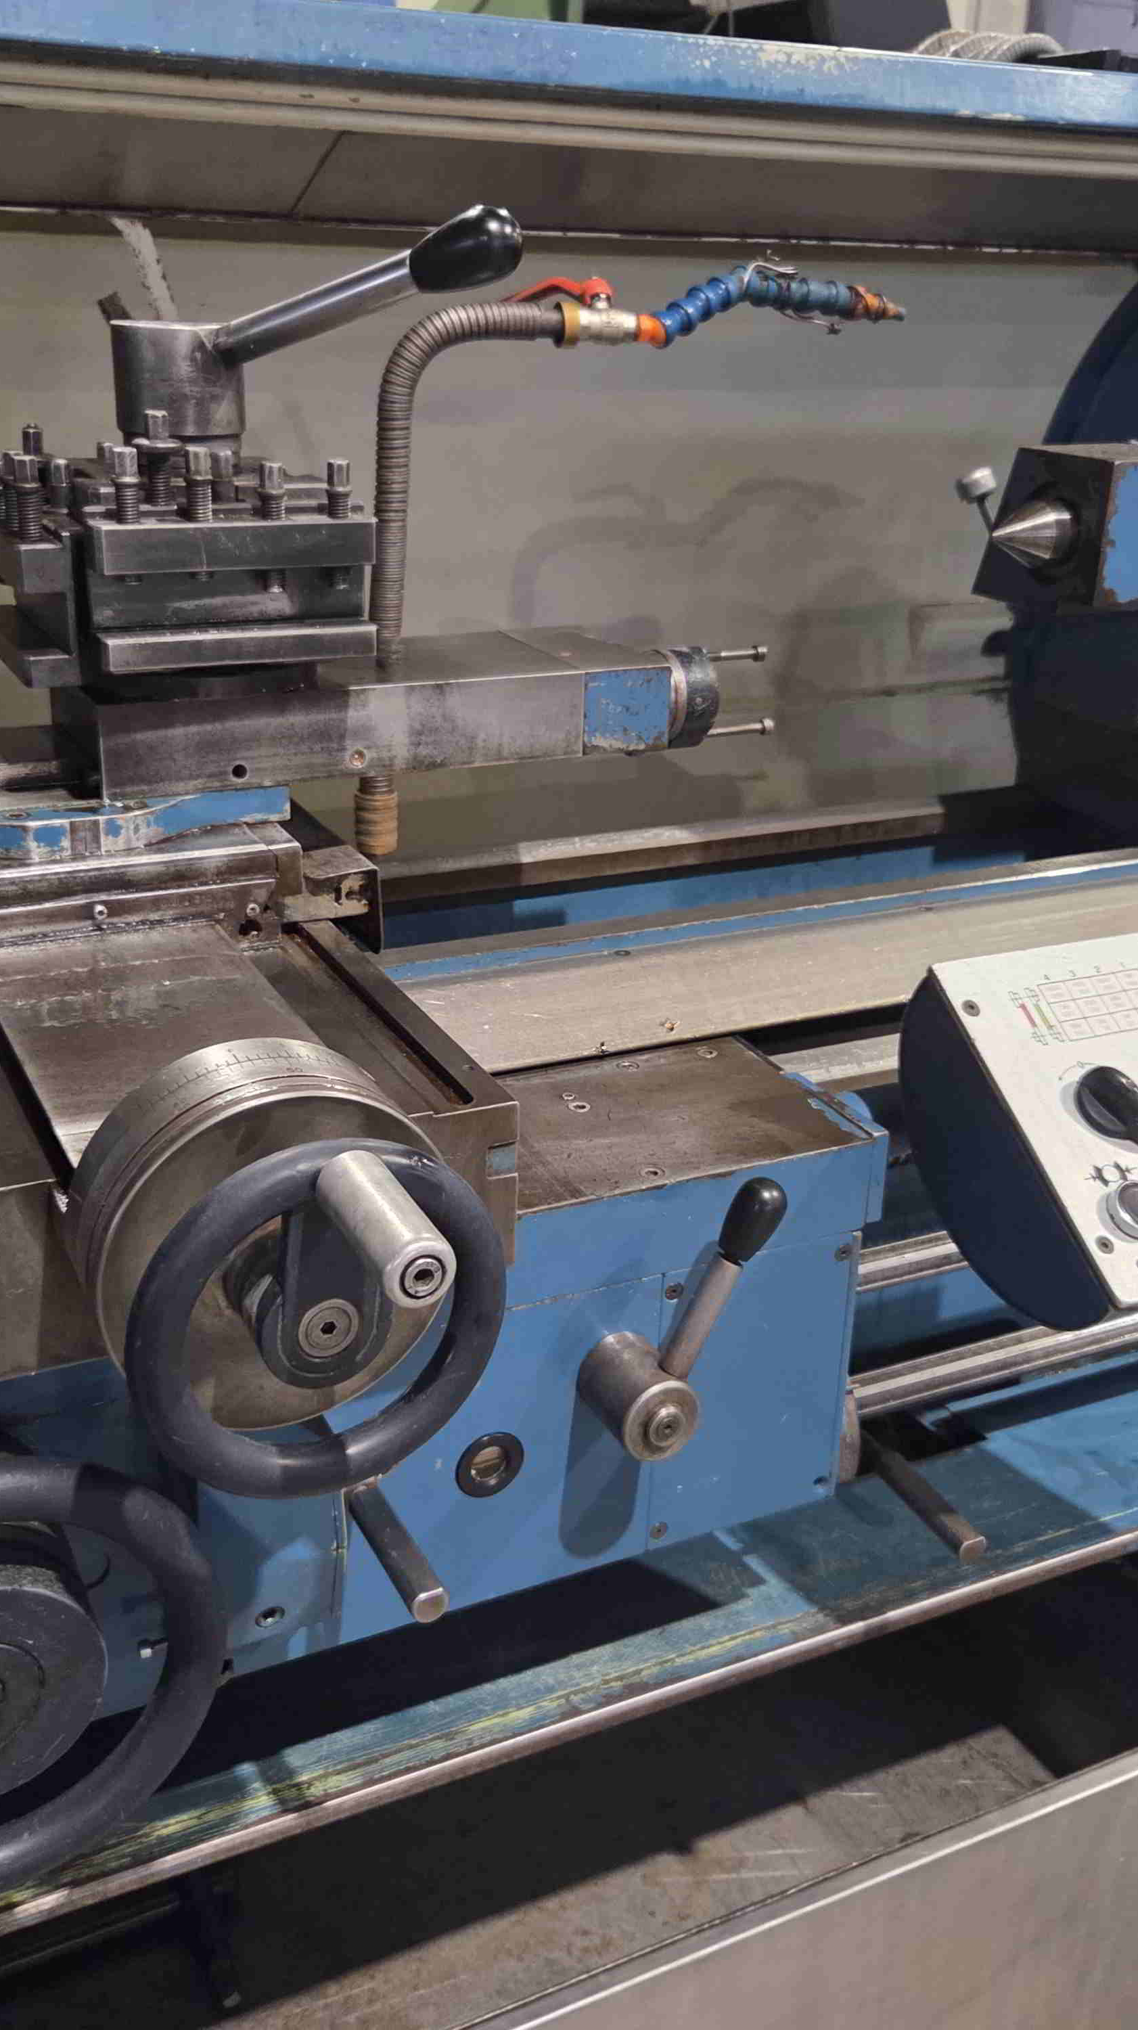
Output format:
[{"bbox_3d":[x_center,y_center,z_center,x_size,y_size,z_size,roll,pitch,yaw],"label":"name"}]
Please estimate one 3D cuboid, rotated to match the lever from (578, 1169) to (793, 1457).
[{"bbox_3d":[0.059,0.142,0.887,0.043,0.152,0.052,20,11,-33],"label":"lever"}]

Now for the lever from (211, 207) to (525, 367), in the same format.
[{"bbox_3d":[-0.102,-0.370,0.921,0.179,0.038,0.038,-10,16,25],"label":"lever"}]

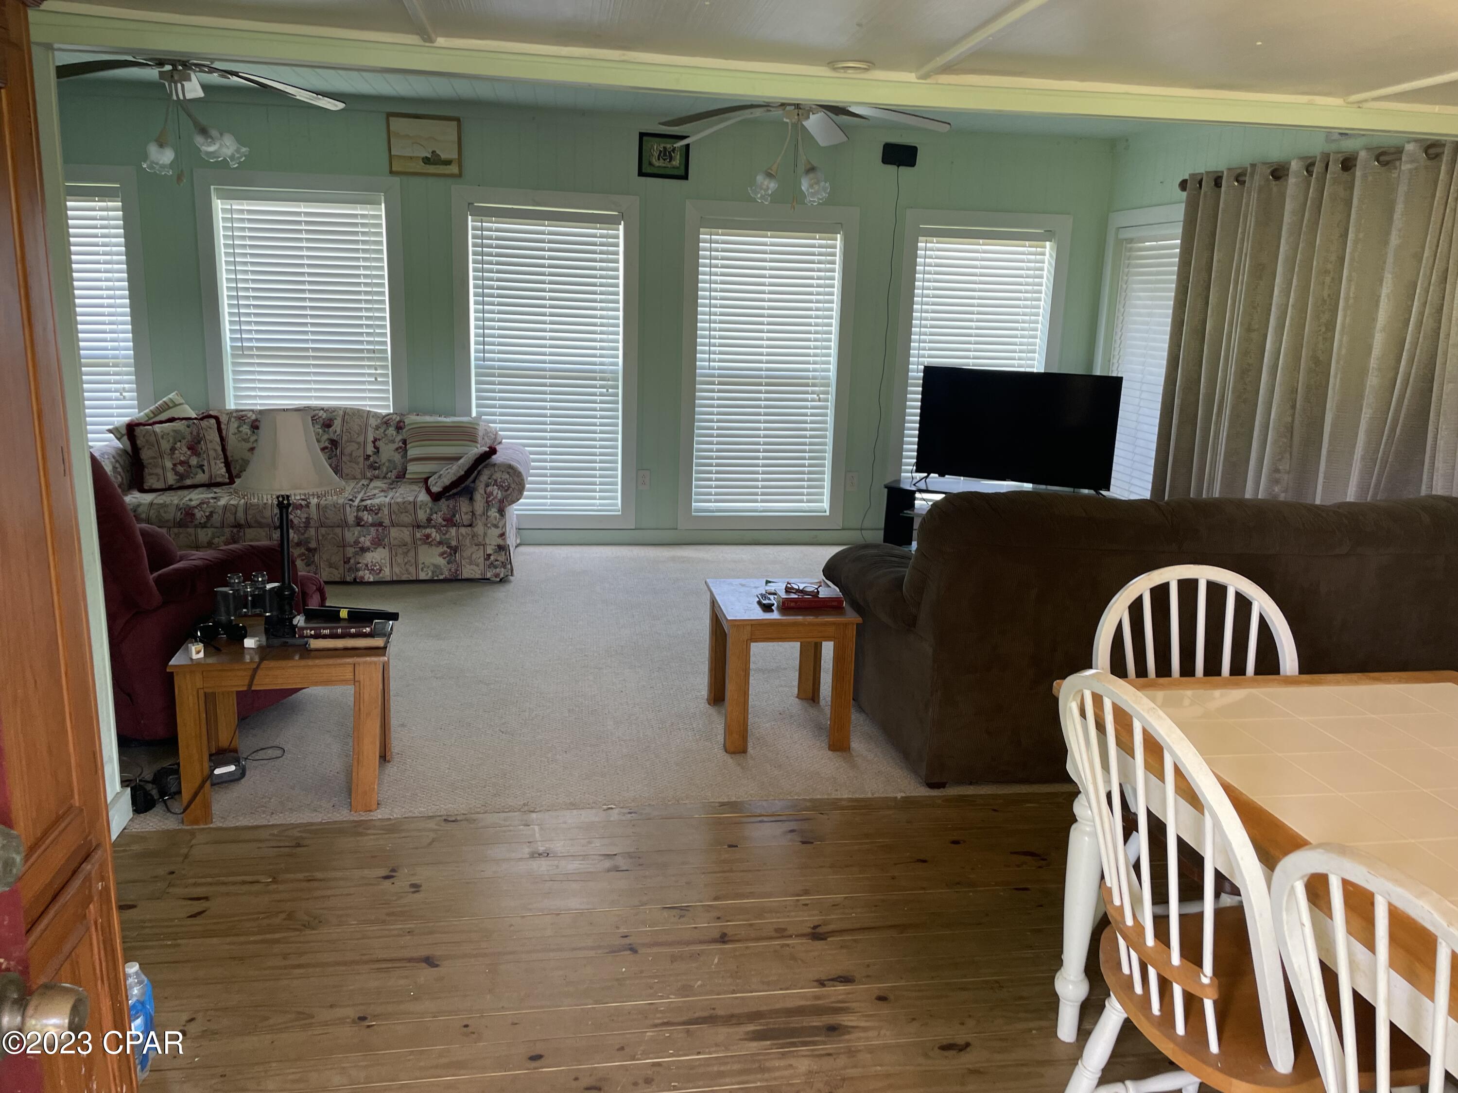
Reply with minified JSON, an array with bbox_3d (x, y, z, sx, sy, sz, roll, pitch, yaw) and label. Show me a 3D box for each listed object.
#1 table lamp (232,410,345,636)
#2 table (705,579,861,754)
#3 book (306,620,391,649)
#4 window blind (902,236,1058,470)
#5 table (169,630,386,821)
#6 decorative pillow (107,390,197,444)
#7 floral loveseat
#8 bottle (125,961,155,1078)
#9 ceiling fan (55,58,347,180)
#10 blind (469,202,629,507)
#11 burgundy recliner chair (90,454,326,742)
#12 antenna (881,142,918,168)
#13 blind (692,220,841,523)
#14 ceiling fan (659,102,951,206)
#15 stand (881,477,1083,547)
[{"bbox_3d":[-1.270,-0.065,3.149,0.300,0.648,0.300,0,13,-10],"label":"table lamp"},{"bbox_3d":[0.169,0.415,3.919,0.448,0.470,0.551,1,12,-7],"label":"table"},{"bbox_3d":[-1.085,0.253,3.155,0.215,0.035,0.160,0,13,-10],"label":"book"},{"bbox_3d":[1.581,-1.086,7.011,0.882,1.798,0.066,0,12,-10],"label":"window blind"},{"bbox_3d":[-1.283,0.489,3.220,0.540,0.468,0.455,-1,13,-13],"label":"table"},{"bbox_3d":[-2.998,-0.577,5.806,0.419,0.419,0.132,-33,-6,-24],"label":"decorative pillow"},{"bbox_3d":[-2.234,-0.315,5.979,2.271,0.853,0.897,0,12,-10],"label":"floral loveseat"},{"bbox_3d":[-1.108,0.892,2.054,0.068,0.240,0.068,0,12,-10],"label":"bottle"},{"bbox_3d":[-2.038,-1.680,4.034,1.300,0.640,1.300,0,13,-10],"label":"ceiling fan"},{"bbox_3d":[-1.055,-1.044,6.372,0.860,1.750,0.060,0,13,-10],"label":"blind"},{"bbox_3d":[-2.051,0.078,3.815,0.880,1.000,0.920,7,14,24],"label":"burgundy recliner chair"},{"bbox_3d":[0.999,-2.286,6.399,0.217,0.120,0.015,0,13,-10],"label":"antenna"},{"bbox_3d":[0.232,-1.083,6.782,0.875,1.798,0.066,0,12,-10],"label":"blind"},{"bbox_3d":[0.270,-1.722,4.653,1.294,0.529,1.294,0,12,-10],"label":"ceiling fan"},{"bbox_3d":[1.565,-0.109,6.372,1.300,0.460,0.460,7,14,23],"label":"stand"}]

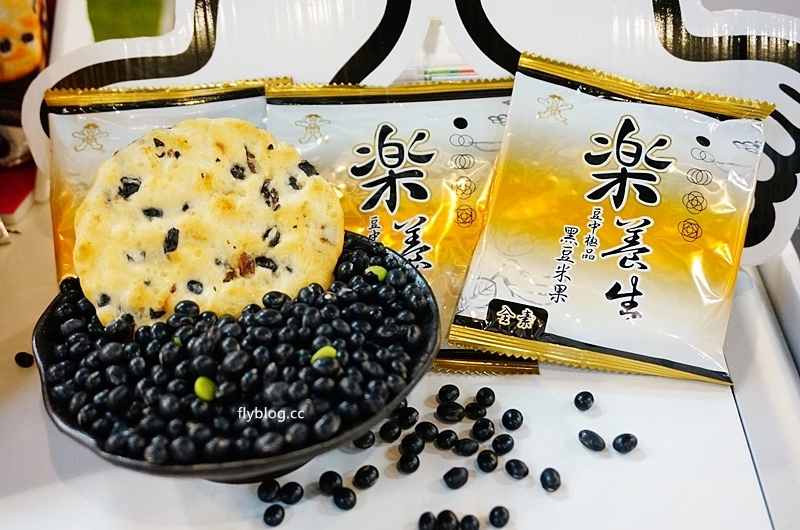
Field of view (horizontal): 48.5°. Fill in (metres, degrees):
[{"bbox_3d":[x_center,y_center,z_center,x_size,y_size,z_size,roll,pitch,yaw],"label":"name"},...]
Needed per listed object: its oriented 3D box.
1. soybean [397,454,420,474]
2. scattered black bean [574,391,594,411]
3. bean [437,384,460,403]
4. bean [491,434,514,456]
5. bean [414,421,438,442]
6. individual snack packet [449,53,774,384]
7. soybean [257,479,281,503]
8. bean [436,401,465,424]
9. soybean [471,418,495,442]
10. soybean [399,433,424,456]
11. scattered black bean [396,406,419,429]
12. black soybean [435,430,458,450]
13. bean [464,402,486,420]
[{"bbox_3d":[0.003,0.073,0.325,0.008,0.008,0.008,0,32,1],"label":"soybean"},{"bbox_3d":[0.074,0.054,0.355,0.008,0.008,0.008,8,32,13],"label":"scattered black bean"},{"bbox_3d":[0.020,0.052,0.359,0.009,0.008,0.008,2,32,4],"label":"bean"},{"bbox_3d":[0.039,0.068,0.334,0.008,0.008,0.009,5,32,8],"label":"bean"},{"bbox_3d":[0.010,0.063,0.334,0.009,0.007,0.007,17,37,23],"label":"bean"},{"bbox_3d":[0.094,-0.021,0.379,0.117,0.126,0.024,12,-9,2],"label":"individual snack packet"},{"bbox_3d":[-0.046,0.079,0.309,0.007,0.007,0.008,-11,35,-16],"label":"soybean"},{"bbox_3d":[0.020,0.058,0.349,0.011,0.008,0.009,2,32,4],"label":"bean"},{"bbox_3d":[0.034,0.066,0.354,0.009,0.008,0.010,6,29,11],"label":"soybean"},{"bbox_3d":[0.005,0.070,0.346,0.009,0.008,0.010,1,28,1],"label":"soybean"},{"bbox_3d":[0.003,0.060,0.347,0.008,0.008,0.009,0,32,1],"label":"scattered black bean"},{"bbox_3d":[0.018,0.065,0.331,0.008,0.007,0.007,-13,36,-20],"label":"black soybean"},{"bbox_3d":[0.031,0.061,0.366,0.009,0.006,0.008,15,31,26],"label":"bean"}]

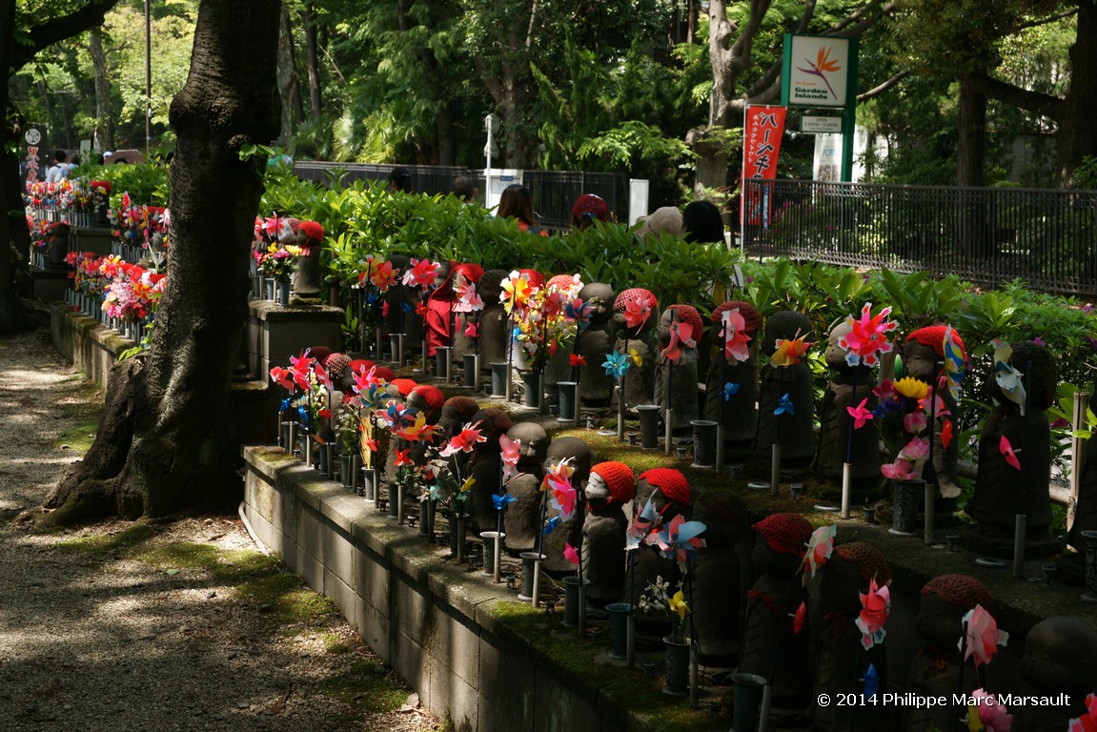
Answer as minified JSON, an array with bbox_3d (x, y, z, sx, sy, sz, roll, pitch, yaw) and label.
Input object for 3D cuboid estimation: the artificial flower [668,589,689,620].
[{"bbox_3d":[0.304,0.557,3.550,0.035,0.072,0.062,-4,8,-40],"label":"artificial flower"}]

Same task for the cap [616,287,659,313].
[{"bbox_3d":[0.316,-0.235,5.490,0.152,0.088,0.145,1,6,0],"label":"cap"}]

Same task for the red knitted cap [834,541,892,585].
[{"bbox_3d":[0.720,0.453,3.488,0.138,0.100,0.140,2,6,0],"label":"red knitted cap"}]

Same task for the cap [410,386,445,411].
[{"bbox_3d":[-0.480,0.128,6.096,0.138,0.100,0.142,2,6,0],"label":"cap"}]

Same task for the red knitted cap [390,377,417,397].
[{"bbox_3d":[-0.574,0.093,6.100,0.128,0.100,0.128,0,7,0],"label":"red knitted cap"}]

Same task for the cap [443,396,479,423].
[{"bbox_3d":[-0.315,0.157,5.530,0.137,0.100,0.130,1,6,0],"label":"cap"}]

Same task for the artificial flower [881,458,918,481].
[{"bbox_3d":[0.796,0.235,3.460,0.080,0.052,0.070,4,8,30],"label":"artificial flower"}]

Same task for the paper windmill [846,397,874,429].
[{"bbox_3d":[0.786,0.119,3.840,0.085,0.086,0.035,-2,7,-29],"label":"paper windmill"}]

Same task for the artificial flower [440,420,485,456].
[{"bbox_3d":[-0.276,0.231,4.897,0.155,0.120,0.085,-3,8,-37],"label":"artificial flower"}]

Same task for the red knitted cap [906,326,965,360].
[{"bbox_3d":[1.039,-0.059,4.070,0.155,0.092,0.145,1,6,0],"label":"red knitted cap"}]

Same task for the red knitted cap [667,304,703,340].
[{"bbox_3d":[0.469,-0.144,5.190,0.122,0.122,0.135,-1,7,-25],"label":"red knitted cap"}]

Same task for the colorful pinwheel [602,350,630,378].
[{"bbox_3d":[0.209,-0.003,4.700,0.086,0.086,0.032,1,7,12],"label":"colorful pinwheel"}]

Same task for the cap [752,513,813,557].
[{"bbox_3d":[0.581,0.421,3.790,0.142,0.106,0.148,2,6,0],"label":"cap"}]

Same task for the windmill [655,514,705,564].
[{"bbox_3d":[0.303,0.408,3.550,0.128,0.128,0.045,2,7,14],"label":"windmill"}]

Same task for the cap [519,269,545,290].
[{"bbox_3d":[-0.073,-0.363,6.480,0.130,0.100,0.130,1,6,0],"label":"cap"}]

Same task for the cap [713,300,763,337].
[{"bbox_3d":[0.565,-0.141,4.550,0.148,0.105,0.148,0,7,0],"label":"cap"}]

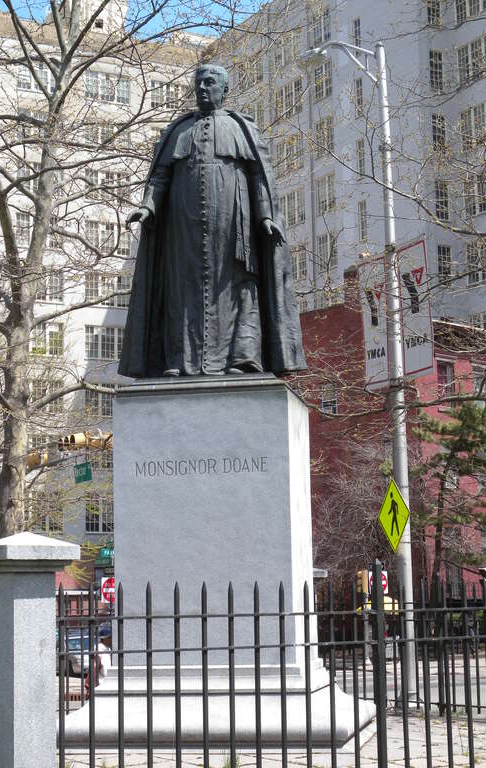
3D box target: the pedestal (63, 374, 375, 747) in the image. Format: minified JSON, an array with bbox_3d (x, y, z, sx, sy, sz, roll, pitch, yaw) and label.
[{"bbox_3d":[-0.153,1.612,12.734,2.325,3.069,2.325,-3,-9,10],"label":"pedestal"}]

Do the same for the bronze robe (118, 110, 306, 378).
[{"bbox_3d":[-0.300,-1.276,13.154,1.684,2.678,1.175,-3,-9,10],"label":"bronze robe"}]

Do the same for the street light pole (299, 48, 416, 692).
[{"bbox_3d":[1.780,-0.335,21.654,0.330,10.256,2.100,6,-12,-40],"label":"street light pole"}]

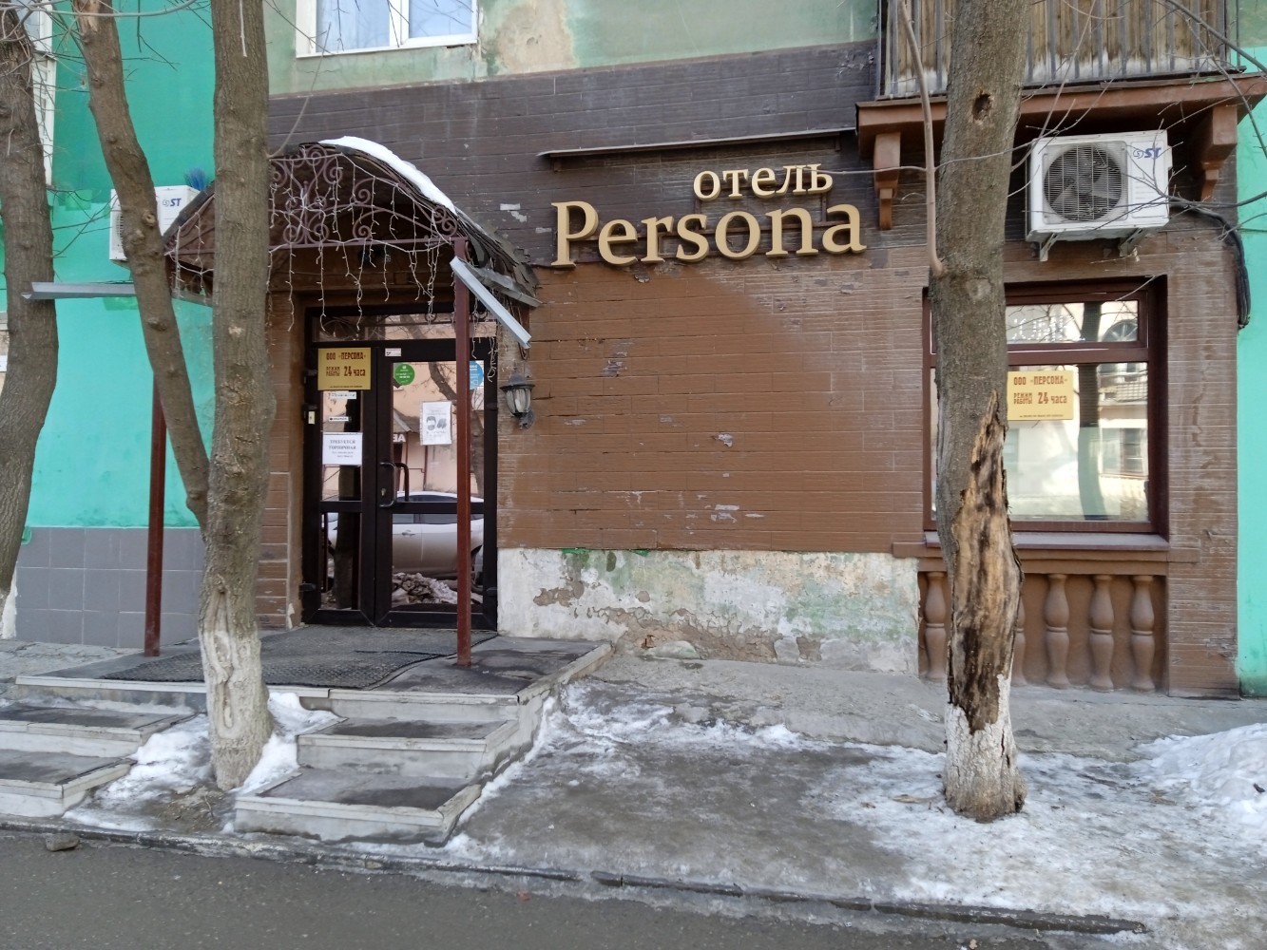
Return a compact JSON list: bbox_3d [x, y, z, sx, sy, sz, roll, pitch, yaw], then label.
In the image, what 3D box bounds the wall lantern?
[{"bbox_3d":[-0.743,-0.487,6.662,0.220,0.362,0.300,0,-1,13],"label":"wall lantern"}]

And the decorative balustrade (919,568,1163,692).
[{"bbox_3d":[2.442,0.918,6.204,1.385,0.667,0.160,0,-1,13],"label":"decorative balustrade"}]

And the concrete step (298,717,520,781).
[{"bbox_3d":[-1.051,1.274,4.857,0.900,0.152,0.430,0,-1,13],"label":"concrete step"}]

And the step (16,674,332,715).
[{"bbox_3d":[-2.365,1.141,5.349,1.780,0.145,0.250,0,-1,13],"label":"step"}]

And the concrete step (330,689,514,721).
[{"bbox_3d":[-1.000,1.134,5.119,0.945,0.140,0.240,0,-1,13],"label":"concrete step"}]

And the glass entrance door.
[{"bbox_3d":[-1.648,0.054,7.196,1.480,2.050,0.100,0,-1,13],"label":"glass entrance door"}]

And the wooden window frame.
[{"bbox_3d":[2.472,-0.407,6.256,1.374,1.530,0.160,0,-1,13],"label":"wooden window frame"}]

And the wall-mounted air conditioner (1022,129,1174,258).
[{"bbox_3d":[2.631,-1.628,5.853,0.721,0.562,0.270,0,-1,13],"label":"wall-mounted air conditioner"}]

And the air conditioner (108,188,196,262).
[{"bbox_3d":[-3.351,-1.750,7.264,0.617,0.501,0.260,0,-1,13],"label":"air conditioner"}]

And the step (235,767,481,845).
[{"bbox_3d":[-1.157,1.416,4.397,0.935,0.147,0.490,0,-1,13],"label":"step"}]

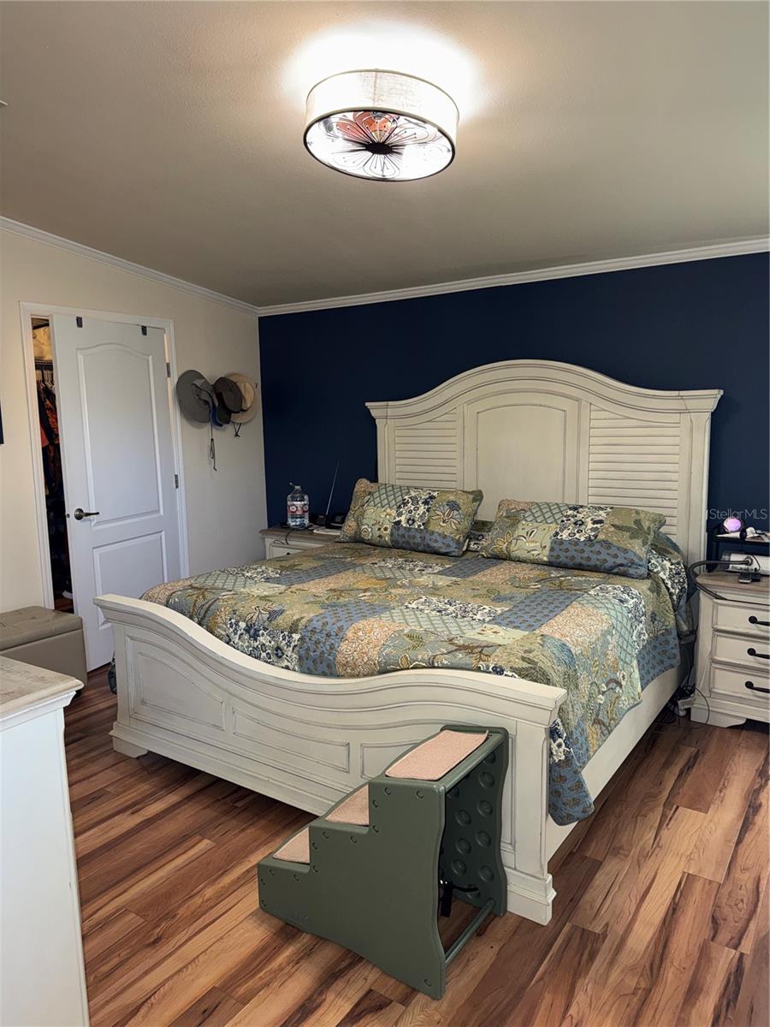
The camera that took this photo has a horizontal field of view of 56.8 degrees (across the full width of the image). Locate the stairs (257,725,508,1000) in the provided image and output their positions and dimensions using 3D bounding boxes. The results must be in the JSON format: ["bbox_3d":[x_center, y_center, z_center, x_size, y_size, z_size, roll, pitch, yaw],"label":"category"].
[{"bbox_3d":[-0.015,0.894,2.073,0.652,0.583,0.371,4,9,34],"label":"stairs"}]

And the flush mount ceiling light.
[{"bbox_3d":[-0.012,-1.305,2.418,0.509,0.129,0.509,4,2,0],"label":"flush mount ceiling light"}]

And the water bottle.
[{"bbox_3d":[-0.612,-0.058,4.955,0.148,0.310,0.148,-1,8,0],"label":"water bottle"}]

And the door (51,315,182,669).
[{"bbox_3d":[-1.602,-0.131,4.383,0.040,2.031,0.814,3,9,28],"label":"door"}]

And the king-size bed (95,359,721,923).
[{"bbox_3d":[0.208,0.122,3.360,2.157,1.759,2.166,4,9,34],"label":"king-size bed"}]

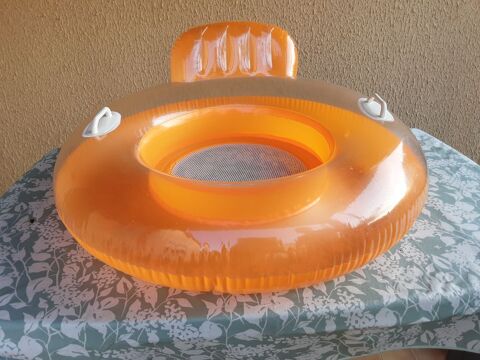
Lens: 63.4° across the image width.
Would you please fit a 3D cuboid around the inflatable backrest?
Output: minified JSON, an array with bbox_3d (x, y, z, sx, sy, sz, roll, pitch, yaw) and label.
[{"bbox_3d":[-0.017,-0.398,1.326,0.405,0.255,0.100,-3,18,-3],"label":"inflatable backrest"}]

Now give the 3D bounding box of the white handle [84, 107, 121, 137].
[{"bbox_3d":[-0.315,-0.140,0.903,0.060,0.035,0.145,2,31,7],"label":"white handle"}]

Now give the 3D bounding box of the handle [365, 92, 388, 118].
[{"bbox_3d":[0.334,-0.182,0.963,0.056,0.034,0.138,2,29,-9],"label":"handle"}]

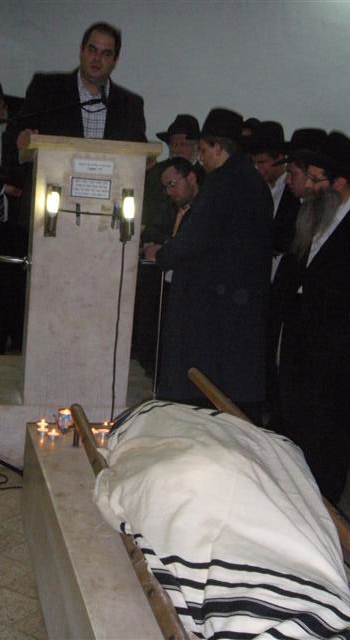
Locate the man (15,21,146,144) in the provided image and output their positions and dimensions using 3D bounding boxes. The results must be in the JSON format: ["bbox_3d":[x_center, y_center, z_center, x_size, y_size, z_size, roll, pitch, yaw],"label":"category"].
[{"bbox_3d":[-0.456,-0.548,5.461,0.620,1.740,0.420,4,16,-3],"label":"man"}]

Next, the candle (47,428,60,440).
[{"bbox_3d":[-0.524,0.496,4.860,0.046,0.037,0.046,5,16,0],"label":"candle"}]

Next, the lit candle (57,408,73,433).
[{"bbox_3d":[-0.477,0.441,4.924,0.070,0.088,0.070,5,16,0],"label":"lit candle"}]

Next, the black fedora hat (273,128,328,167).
[{"bbox_3d":[0.613,-0.775,5.100,0.350,0.140,0.310,-21,27,-32],"label":"black fedora hat"}]

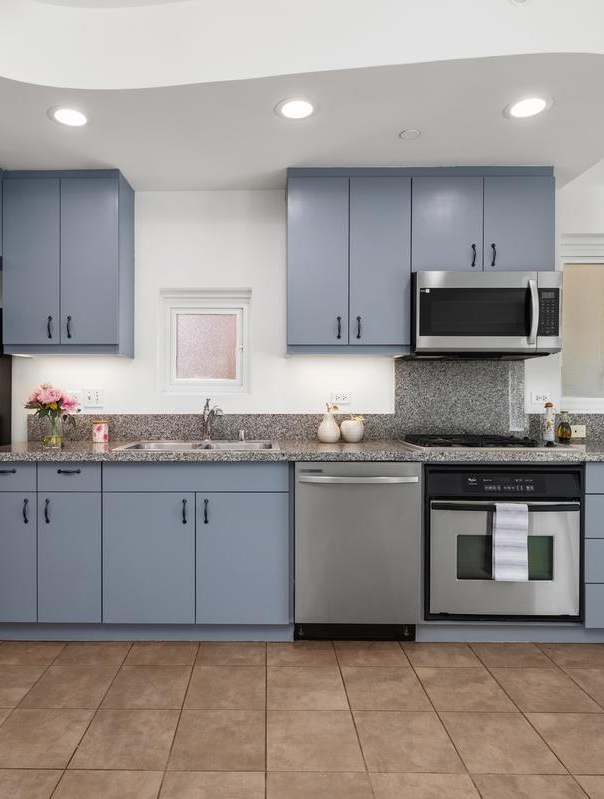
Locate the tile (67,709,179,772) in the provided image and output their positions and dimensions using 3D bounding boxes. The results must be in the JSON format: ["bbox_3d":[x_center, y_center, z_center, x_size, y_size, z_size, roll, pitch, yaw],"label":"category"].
[{"bbox_3d":[-0.610,1.201,1.889,0.324,0.012,0.333,0,0,-1],"label":"tile"}]

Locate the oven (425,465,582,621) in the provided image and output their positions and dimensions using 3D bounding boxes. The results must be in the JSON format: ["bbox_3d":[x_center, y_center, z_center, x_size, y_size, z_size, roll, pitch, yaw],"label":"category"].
[{"bbox_3d":[0.952,0.675,2.769,0.745,0.740,0.610,0,0,0],"label":"oven"}]

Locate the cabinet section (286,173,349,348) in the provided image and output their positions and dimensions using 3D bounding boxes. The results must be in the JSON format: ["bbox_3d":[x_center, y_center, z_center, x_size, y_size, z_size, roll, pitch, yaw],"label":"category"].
[{"bbox_3d":[0.083,-0.729,2.945,0.327,0.881,0.300,0,1,-1],"label":"cabinet section"}]

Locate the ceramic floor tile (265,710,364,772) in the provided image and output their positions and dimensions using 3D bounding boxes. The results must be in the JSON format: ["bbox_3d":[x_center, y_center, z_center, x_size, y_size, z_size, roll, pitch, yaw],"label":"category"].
[{"bbox_3d":[0.038,1.201,1.877,0.324,0.012,0.333,0,0,-1],"label":"ceramic floor tile"}]

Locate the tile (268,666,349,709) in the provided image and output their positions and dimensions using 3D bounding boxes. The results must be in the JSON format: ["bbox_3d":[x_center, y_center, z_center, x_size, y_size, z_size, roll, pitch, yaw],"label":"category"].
[{"bbox_3d":[0.018,1.199,2.210,0.324,0.012,0.333,0,0,-1],"label":"tile"}]

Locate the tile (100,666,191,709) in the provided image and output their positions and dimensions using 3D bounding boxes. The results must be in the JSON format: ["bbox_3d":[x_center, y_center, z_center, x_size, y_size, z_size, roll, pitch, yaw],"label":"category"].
[{"bbox_3d":[-0.630,1.200,2.222,0.324,0.012,0.333,0,0,-1],"label":"tile"}]

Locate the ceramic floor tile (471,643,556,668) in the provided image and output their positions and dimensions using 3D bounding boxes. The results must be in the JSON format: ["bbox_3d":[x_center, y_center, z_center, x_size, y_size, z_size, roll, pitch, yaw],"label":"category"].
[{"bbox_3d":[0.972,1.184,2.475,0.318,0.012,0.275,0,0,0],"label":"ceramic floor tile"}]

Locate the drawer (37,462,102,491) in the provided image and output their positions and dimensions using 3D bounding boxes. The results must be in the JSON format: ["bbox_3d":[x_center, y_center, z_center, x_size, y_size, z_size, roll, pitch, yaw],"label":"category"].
[{"bbox_3d":[-1.099,0.368,2.740,0.308,0.142,0.480,0,0,0],"label":"drawer"}]

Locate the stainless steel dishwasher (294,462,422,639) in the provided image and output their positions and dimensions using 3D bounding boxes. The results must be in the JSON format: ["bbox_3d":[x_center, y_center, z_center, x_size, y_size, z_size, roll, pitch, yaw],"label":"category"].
[{"bbox_3d":[0.257,0.724,2.790,0.596,0.869,0.600,0,1,-1],"label":"stainless steel dishwasher"}]

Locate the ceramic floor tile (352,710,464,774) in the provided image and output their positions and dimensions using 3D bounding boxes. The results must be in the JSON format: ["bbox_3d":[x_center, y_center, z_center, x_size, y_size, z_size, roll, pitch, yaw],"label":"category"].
[{"bbox_3d":[0.357,1.186,1.850,0.322,0.010,0.326,0,0,-1],"label":"ceramic floor tile"}]

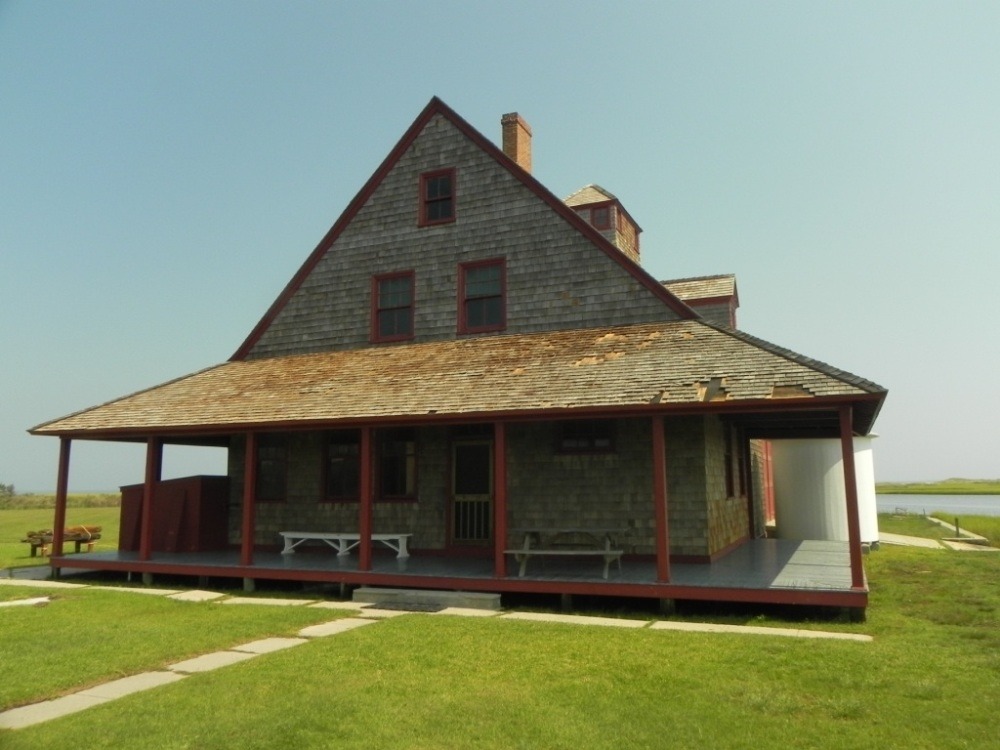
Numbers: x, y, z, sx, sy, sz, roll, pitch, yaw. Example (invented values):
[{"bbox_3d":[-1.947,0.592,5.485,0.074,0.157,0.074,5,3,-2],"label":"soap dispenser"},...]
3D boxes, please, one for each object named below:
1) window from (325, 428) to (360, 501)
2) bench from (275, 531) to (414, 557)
[{"bbox_3d":[-3.433,1.986,16.288,1.057,1.566,0.147,-4,-9,23],"label":"window"},{"bbox_3d":[-3.271,3.493,15.618,3.000,0.460,0.460,-4,-9,21],"label":"bench"}]

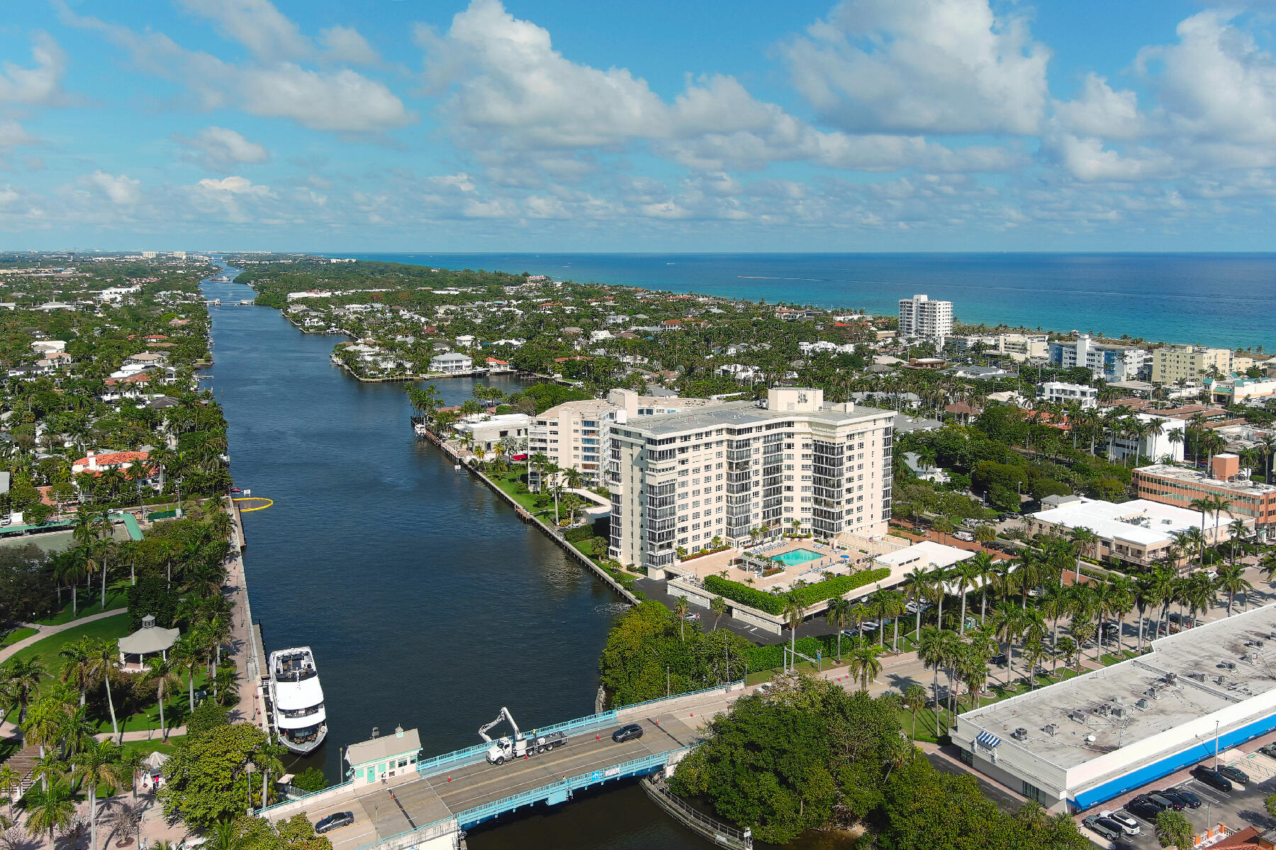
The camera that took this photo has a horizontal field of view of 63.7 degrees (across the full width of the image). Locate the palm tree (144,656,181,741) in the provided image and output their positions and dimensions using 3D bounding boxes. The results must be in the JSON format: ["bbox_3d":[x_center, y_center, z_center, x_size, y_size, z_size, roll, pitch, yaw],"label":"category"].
[{"bbox_3d":[-72.720,42.050,156.900,6.000,13.800,6.000,-5,11,-26],"label":"palm tree"}]

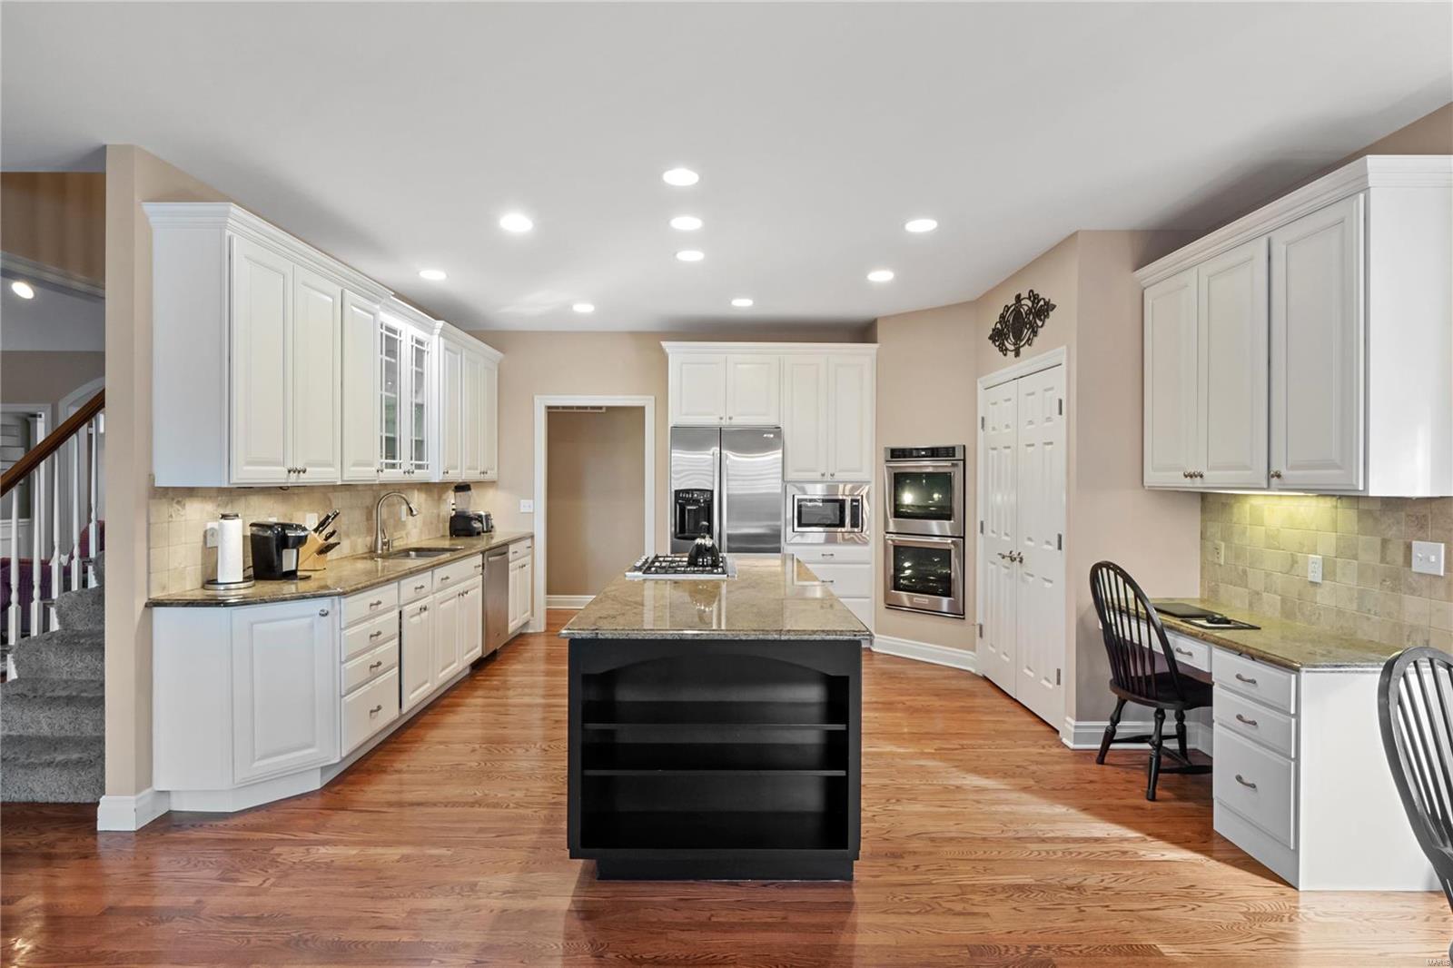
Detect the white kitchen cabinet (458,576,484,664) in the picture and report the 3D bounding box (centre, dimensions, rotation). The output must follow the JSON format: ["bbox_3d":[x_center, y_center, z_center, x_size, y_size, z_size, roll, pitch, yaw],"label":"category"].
[{"bbox_3d":[-2.056,0.951,5.031,0.590,0.580,0.450,0,0,-1],"label":"white kitchen cabinet"}]

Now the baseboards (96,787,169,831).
[{"bbox_3d":[-2.408,1.303,2.960,0.155,0.136,0.185,0,0,-1],"label":"baseboards"}]

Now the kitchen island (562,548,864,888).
[{"bbox_3d":[-0.048,0.939,3.706,1.045,0.895,2.540,0,0,-1],"label":"kitchen island"}]

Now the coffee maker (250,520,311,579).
[{"bbox_3d":[-2.155,0.316,3.567,0.250,0.300,0.180,1,0,9],"label":"coffee maker"}]

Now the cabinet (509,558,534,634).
[{"bbox_3d":[-2.022,0.950,6.333,0.480,0.590,0.690,0,0,-1],"label":"cabinet"}]

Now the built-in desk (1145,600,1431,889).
[{"bbox_3d":[2.203,0.992,3.127,0.570,0.785,1.340,0,0,-1],"label":"built-in desk"}]

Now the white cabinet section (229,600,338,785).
[{"bbox_3d":[-2.107,0.891,3.380,0.520,0.760,0.430,0,1,45],"label":"white cabinet section"}]

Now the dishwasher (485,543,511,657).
[{"bbox_3d":[-2.051,0.892,5.596,0.620,0.810,0.610,0,0,-1],"label":"dishwasher"}]

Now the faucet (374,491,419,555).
[{"bbox_3d":[-2.105,0.245,4.682,0.285,0.405,0.110,0,0,-1],"label":"faucet"}]

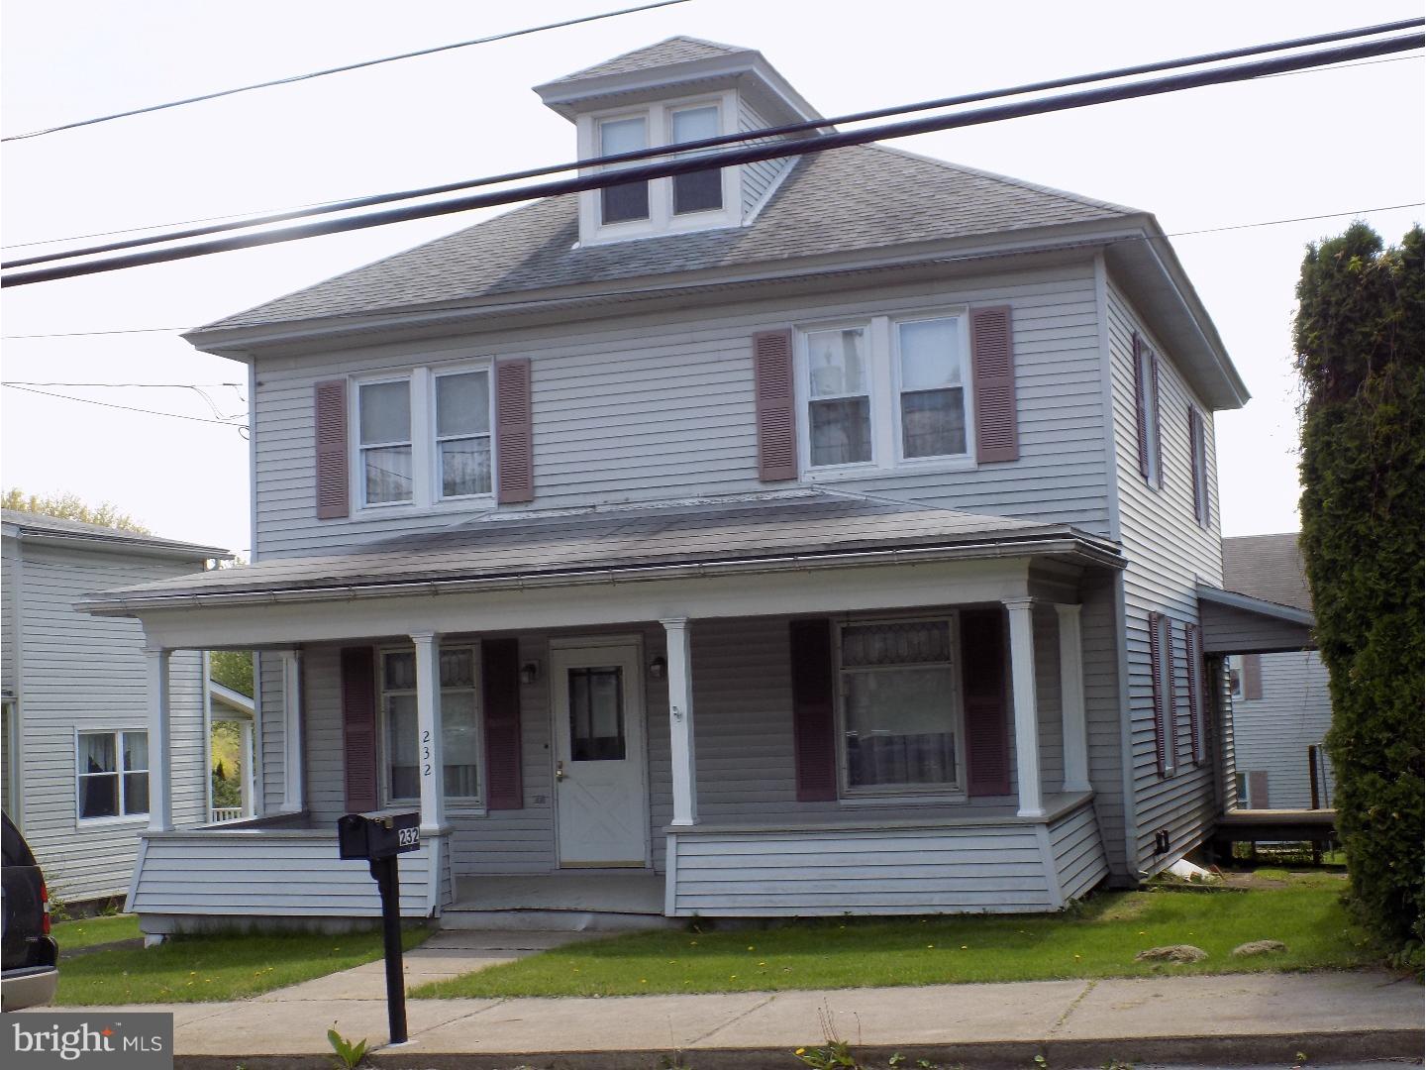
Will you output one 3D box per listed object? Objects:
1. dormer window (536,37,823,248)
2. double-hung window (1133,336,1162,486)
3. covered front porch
[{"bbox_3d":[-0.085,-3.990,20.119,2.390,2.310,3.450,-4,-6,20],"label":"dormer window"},{"bbox_3d":[4.357,-1.169,18.831,0.120,1.420,1.650,-4,-6,20],"label":"double-hung window"},{"bbox_3d":[-0.998,1.429,16.446,8.820,3.670,2.710,-4,-6,20],"label":"covered front porch"}]

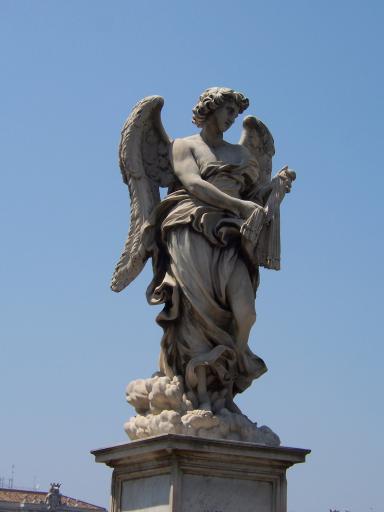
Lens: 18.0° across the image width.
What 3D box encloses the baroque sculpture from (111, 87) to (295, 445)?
[{"bbox_3d":[0.088,0.038,8.824,1.180,2.760,0.900,12,-20,-32],"label":"baroque sculpture"}]

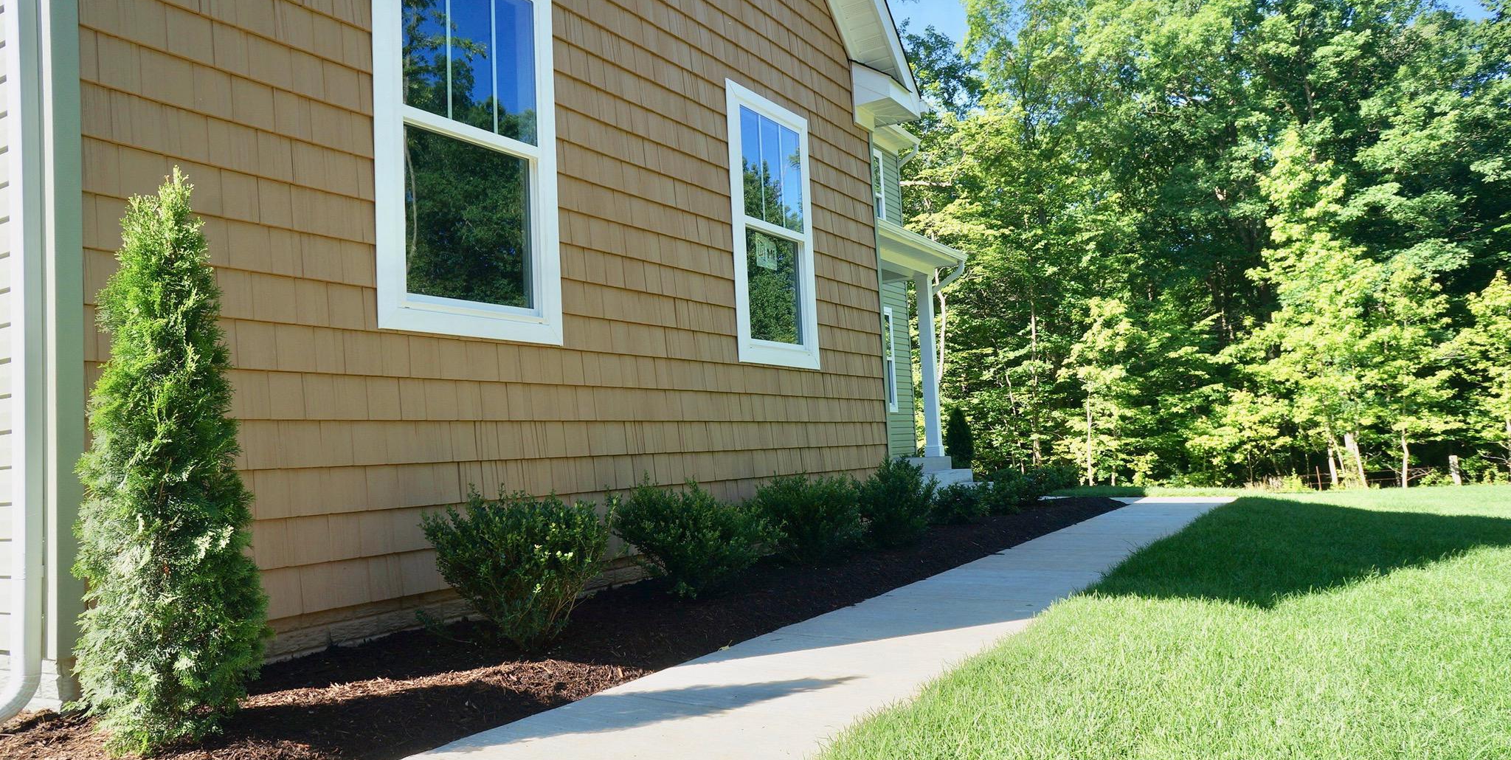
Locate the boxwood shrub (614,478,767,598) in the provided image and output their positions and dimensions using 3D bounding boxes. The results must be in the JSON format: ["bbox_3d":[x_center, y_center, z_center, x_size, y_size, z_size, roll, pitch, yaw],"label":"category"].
[{"bbox_3d":[-0.305,0.740,4.761,0.690,0.530,0.710,-3,-4,0],"label":"boxwood shrub"}]

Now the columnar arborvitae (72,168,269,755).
[{"bbox_3d":[-1.506,0.178,2.588,0.460,1.457,0.470,-5,-5,32],"label":"columnar arborvitae"}]

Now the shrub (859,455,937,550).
[{"bbox_3d":[0.924,0.799,6.610,0.540,0.558,0.540,-3,-4,0],"label":"shrub"}]

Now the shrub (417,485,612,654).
[{"bbox_3d":[-0.877,0.679,3.680,0.640,0.553,0.660,-3,-4,0],"label":"shrub"}]

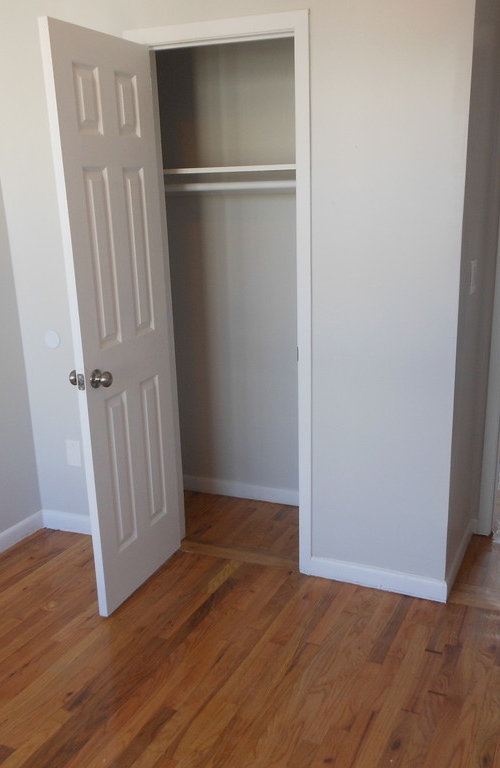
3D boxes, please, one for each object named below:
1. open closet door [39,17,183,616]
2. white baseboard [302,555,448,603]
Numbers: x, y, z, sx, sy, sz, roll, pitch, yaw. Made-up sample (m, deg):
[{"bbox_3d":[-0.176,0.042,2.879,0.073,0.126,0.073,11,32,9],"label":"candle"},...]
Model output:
[{"bbox_3d":[-0.463,-0.181,2.728,0.036,2.030,0.557,5,18,24],"label":"open closet door"},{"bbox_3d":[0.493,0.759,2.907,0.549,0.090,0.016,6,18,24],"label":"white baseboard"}]

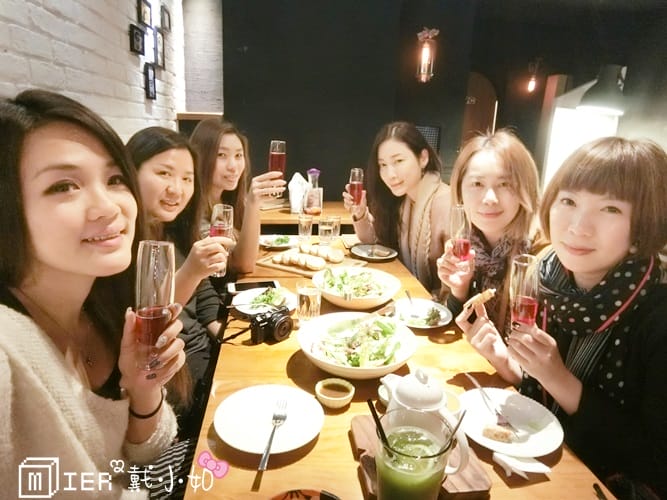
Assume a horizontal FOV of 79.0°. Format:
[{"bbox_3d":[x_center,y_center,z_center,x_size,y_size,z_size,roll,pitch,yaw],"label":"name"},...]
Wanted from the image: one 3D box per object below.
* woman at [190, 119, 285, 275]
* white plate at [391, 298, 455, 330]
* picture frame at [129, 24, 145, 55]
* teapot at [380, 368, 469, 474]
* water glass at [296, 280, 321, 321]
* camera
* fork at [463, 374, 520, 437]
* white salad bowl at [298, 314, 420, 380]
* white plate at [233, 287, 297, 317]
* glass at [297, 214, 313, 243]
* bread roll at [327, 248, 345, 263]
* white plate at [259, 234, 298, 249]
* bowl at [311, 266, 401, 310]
[{"bbox_3d":[-0.372,0.164,1.589,0.620,1.290,0.500,7,17,16],"label":"woman"},{"bbox_3d":[0.242,0.192,1.178,0.205,0.025,0.205,2,16,-1],"label":"white plate"},{"bbox_3d":[-1.003,-1.077,2.073,0.020,0.125,0.159,0,17,-8],"label":"picture frame"},{"bbox_3d":[0.144,0.261,0.646,0.157,0.151,0.107,14,20,36],"label":"teapot"},{"bbox_3d":[-0.069,0.143,1.157,0.068,0.102,0.068,3,16,0],"label":"water glass"},{"bbox_3d":[-0.154,0.194,1.044,0.062,0.064,0.104,14,20,34],"label":"camera"},{"bbox_3d":[0.311,0.300,0.804,0.025,0.020,0.176,-3,23,-17],"label":"fork"},{"bbox_3d":[0.056,0.234,0.951,0.268,0.074,0.268,1,17,0],"label":"white salad bowl"},{"bbox_3d":[-0.200,0.162,1.210,0.205,0.025,0.205,2,16,-1],"label":"white plate"},{"bbox_3d":[-0.142,-0.101,1.990,0.070,0.116,0.070,-1,17,-8],"label":"glass"},{"bbox_3d":[0.008,0.022,1.643,0.065,0.055,0.070,14,20,35],"label":"bread roll"},{"bbox_3d":[-0.260,-0.032,1.903,0.198,0.026,0.198,-1,17,-8],"label":"white plate"},{"bbox_3d":[0.071,0.131,1.282,0.280,0.068,0.280,2,16,-1],"label":"bowl"}]

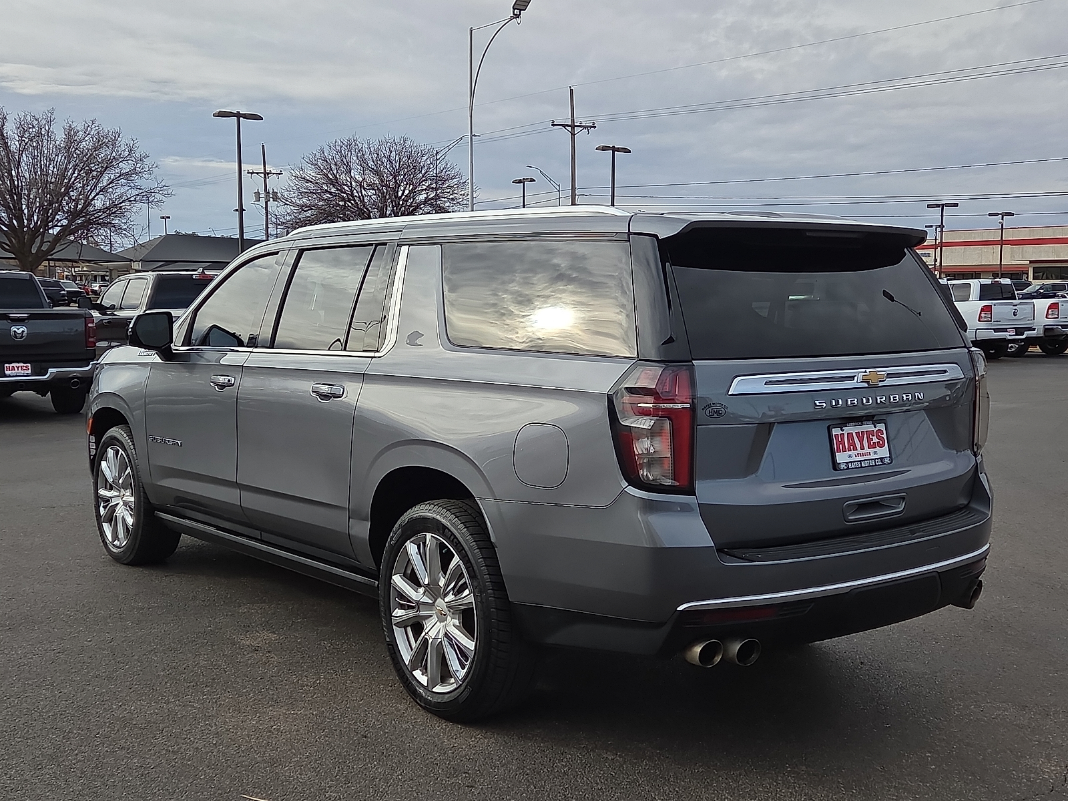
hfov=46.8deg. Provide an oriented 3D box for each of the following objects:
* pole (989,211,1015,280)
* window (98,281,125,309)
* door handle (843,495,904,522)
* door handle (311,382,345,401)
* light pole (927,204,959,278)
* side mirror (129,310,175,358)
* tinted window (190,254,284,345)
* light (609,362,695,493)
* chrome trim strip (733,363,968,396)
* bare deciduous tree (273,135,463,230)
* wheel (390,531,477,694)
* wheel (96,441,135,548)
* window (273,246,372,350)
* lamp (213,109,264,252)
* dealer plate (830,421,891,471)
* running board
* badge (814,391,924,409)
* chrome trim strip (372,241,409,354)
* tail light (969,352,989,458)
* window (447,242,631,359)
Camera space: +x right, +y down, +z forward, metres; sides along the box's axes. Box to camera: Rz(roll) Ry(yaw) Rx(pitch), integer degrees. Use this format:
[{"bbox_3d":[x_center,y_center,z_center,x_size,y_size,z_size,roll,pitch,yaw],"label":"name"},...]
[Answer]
[{"bbox_3d":[30.423,-8.562,80.295,1.650,7.350,0.420,2,5,21],"label":"pole"},{"bbox_3d":[-6.590,-1.651,19.300,0.060,0.470,0.950,15,-5,-38],"label":"window"},{"bbox_3d":[1.159,0.365,4.243,0.325,0.085,0.050,-4,6,-38],"label":"door handle"},{"bbox_3d":[-0.861,-0.036,5.158,0.055,0.080,0.250,-4,6,-38],"label":"door handle"},{"bbox_3d":[22.692,-7.486,68.783,1.750,7.050,0.420,2,5,23],"label":"light pole"},{"bbox_3d":[-1.989,-0.342,6.401,0.250,0.250,0.170,-4,6,-38],"label":"side mirror"},{"bbox_3d":[-1.477,-0.489,6.094,0.050,0.460,0.830,17,-6,-38],"label":"tinted window"},{"bbox_3d":[0.364,0.082,3.790,0.235,0.425,0.200,-4,6,-38],"label":"light"},{"bbox_3d":[1.125,-0.076,4.191,1.270,0.065,0.070,-4,6,-38],"label":"chrome trim strip"},{"bbox_3d":[-6.183,-6.318,48.321,7.500,8.000,7.300,-1,5,-7],"label":"bare deciduous tree"},{"bbox_3d":[-0.308,0.786,4.652,0.200,0.595,0.595,-4,6,-38],"label":"wheel"},{"bbox_3d":[-2.402,0.579,7.367,0.220,0.610,0.610,-4,6,-38],"label":"wheel"},{"bbox_3d":[-0.930,-0.449,5.401,0.050,0.470,0.710,15,-5,-38],"label":"window"},{"bbox_3d":[-9.454,-5.463,39.807,1.630,7.660,0.320,-2,5,-21],"label":"lamp"},{"bbox_3d":[1.122,0.152,4.214,0.315,0.160,0.020,-4,-4,-38],"label":"dealer plate"},{"bbox_3d":[-1.317,0.706,6.018,0.170,0.090,2.420,-4,5,-38],"label":"running board"},{"bbox_3d":[1.152,-0.003,4.214,0.610,0.036,0.015,-4,1,-38],"label":"badge"},{"bbox_3d":[-0.554,-0.397,4.909,0.040,0.460,0.130,17,-6,-38],"label":"chrome trim strip"},{"bbox_3d":[1.715,-0.004,4.834,0.235,0.425,0.200,-4,6,-38],"label":"tail light"},{"bbox_3d":[-0.018,-0.358,4.237,0.050,0.400,1.210,17,-6,-38],"label":"window"}]

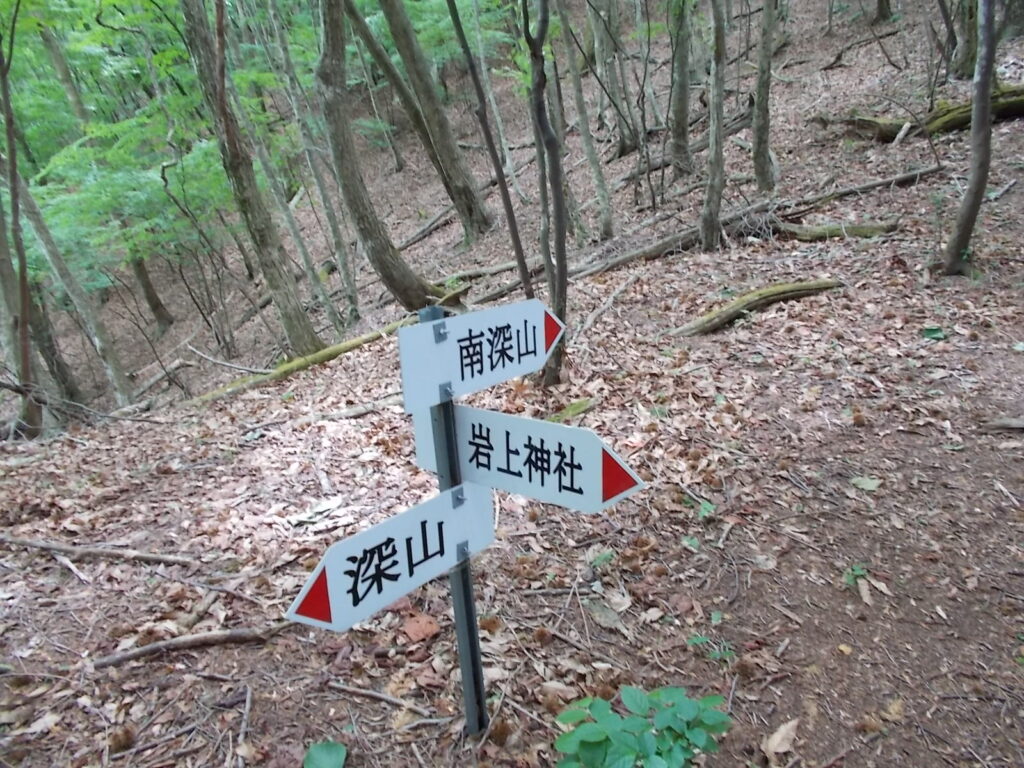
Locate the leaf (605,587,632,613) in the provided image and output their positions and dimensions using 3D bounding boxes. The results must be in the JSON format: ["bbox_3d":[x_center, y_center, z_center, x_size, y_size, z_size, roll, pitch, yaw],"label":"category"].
[{"bbox_3d":[0.320,0.652,2.336,0.070,0.025,0.098,-18,20,-27],"label":"leaf"}]

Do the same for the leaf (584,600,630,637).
[{"bbox_3d":[0.277,0.688,2.254,0.075,0.020,0.215,-17,19,-25],"label":"leaf"}]

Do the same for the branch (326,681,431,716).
[{"bbox_3d":[-0.364,0.845,2.069,0.355,0.020,0.020,2,20,31],"label":"branch"}]

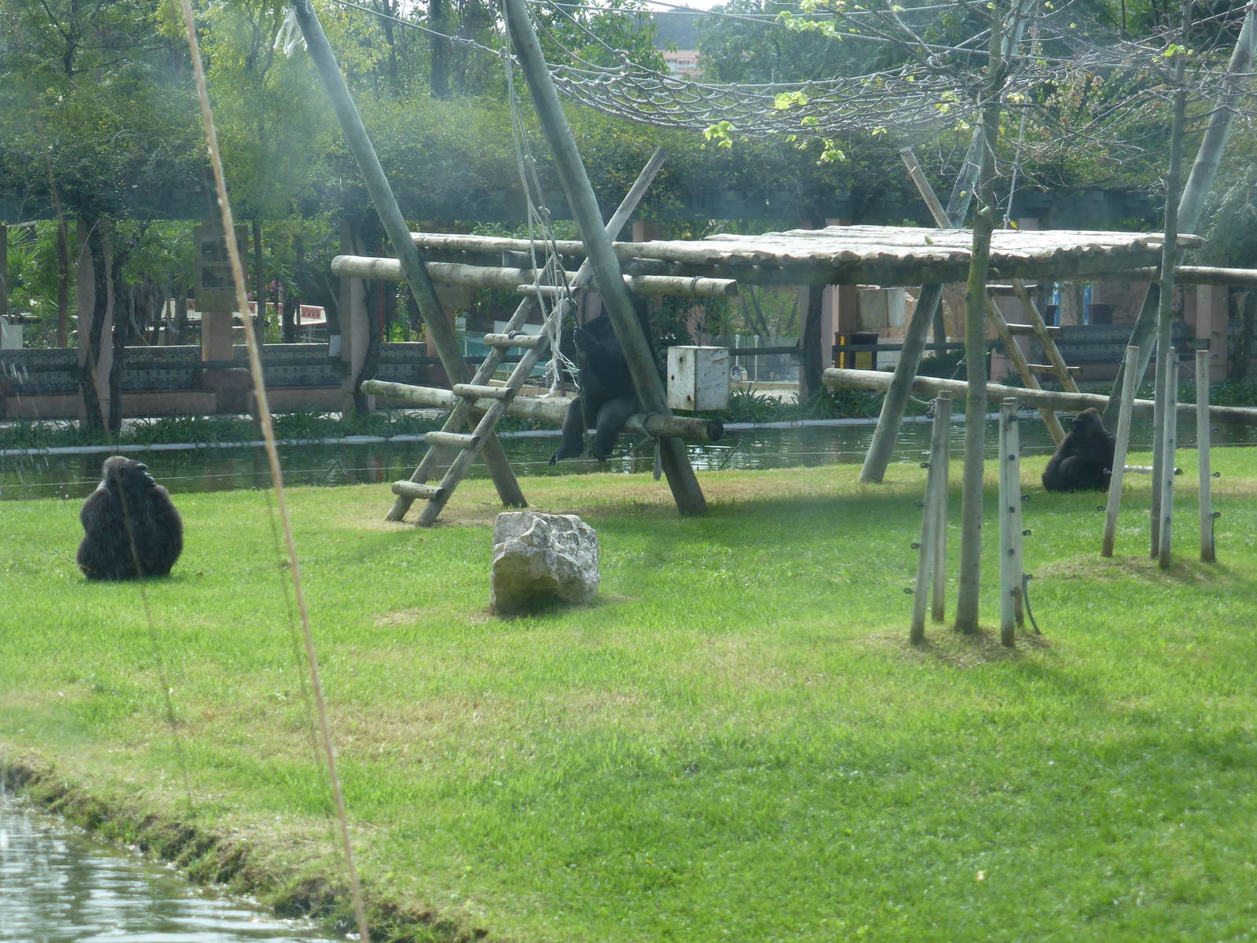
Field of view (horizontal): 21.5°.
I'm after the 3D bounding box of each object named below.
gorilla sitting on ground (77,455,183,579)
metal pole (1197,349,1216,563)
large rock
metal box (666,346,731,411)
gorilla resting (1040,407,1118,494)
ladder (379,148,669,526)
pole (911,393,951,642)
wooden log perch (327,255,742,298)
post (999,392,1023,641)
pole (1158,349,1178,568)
[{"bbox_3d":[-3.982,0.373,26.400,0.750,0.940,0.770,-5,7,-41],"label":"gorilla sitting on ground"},{"bbox_3d":[4.727,-0.126,27.115,0.090,1.757,0.090,-2,6,0],"label":"metal pole"},{"bbox_3d":[-0.629,0.707,24.900,0.790,0.740,0.680,0,6,-6],"label":"large rock"},{"bbox_3d":[0.627,-0.828,29.700,0.395,0.555,0.395,-4,7,-39],"label":"metal box"},{"bbox_3d":[4.511,-0.211,33.000,0.700,0.830,0.600,-2,6,-22],"label":"gorilla resting"},{"bbox_3d":[-0.908,-1.293,30.173,0.660,4.295,0.220,7,-31,50],"label":"ladder"},{"bbox_3d":[2.096,0.333,22.917,0.092,1.735,0.092,5,6,0],"label":"pole"},{"bbox_3d":[-0.994,-1.844,31.200,5.298,0.185,0.185,6,8,43],"label":"wooden log perch"},{"bbox_3d":[2.630,0.361,22.917,0.087,1.727,0.087,-1,6,0],"label":"post"},{"bbox_3d":[4.403,-0.109,26.913,0.090,1.808,0.090,1,6,0],"label":"pole"}]

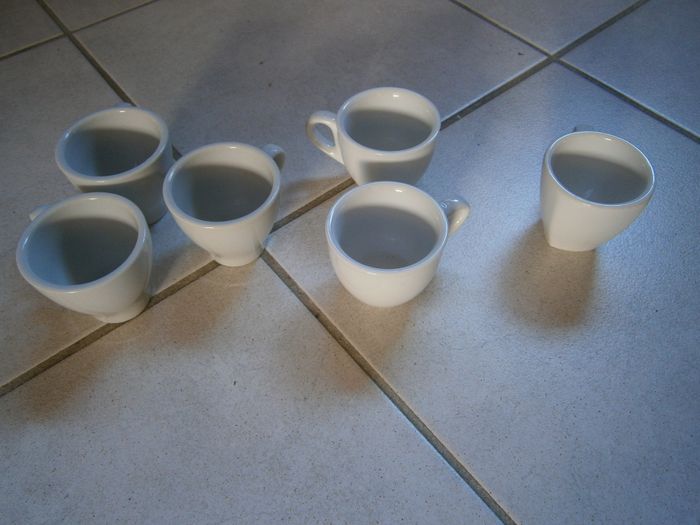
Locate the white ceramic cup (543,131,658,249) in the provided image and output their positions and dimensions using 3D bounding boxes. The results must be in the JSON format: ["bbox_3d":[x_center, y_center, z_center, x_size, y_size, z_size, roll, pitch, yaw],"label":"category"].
[{"bbox_3d":[0.145,-0.045,0.330,0.061,0.059,0.079,6,55,5],"label":"white ceramic cup"}]

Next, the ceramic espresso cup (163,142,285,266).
[{"bbox_3d":[-0.066,-0.035,0.325,0.065,0.059,0.083,34,62,22],"label":"ceramic espresso cup"}]

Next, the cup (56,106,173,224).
[{"bbox_3d":[-0.145,-0.063,0.346,0.064,0.059,0.084,-13,56,-9],"label":"cup"}]

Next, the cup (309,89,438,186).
[{"bbox_3d":[0.014,-0.074,0.353,0.087,0.057,0.065,5,55,4],"label":"cup"}]

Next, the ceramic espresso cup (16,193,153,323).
[{"bbox_3d":[-0.147,0.000,0.302,0.086,0.059,0.066,31,61,20],"label":"ceramic espresso cup"}]

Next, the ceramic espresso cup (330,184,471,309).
[{"bbox_3d":[0.030,-0.007,0.305,0.085,0.058,0.063,-22,58,-14],"label":"ceramic espresso cup"}]

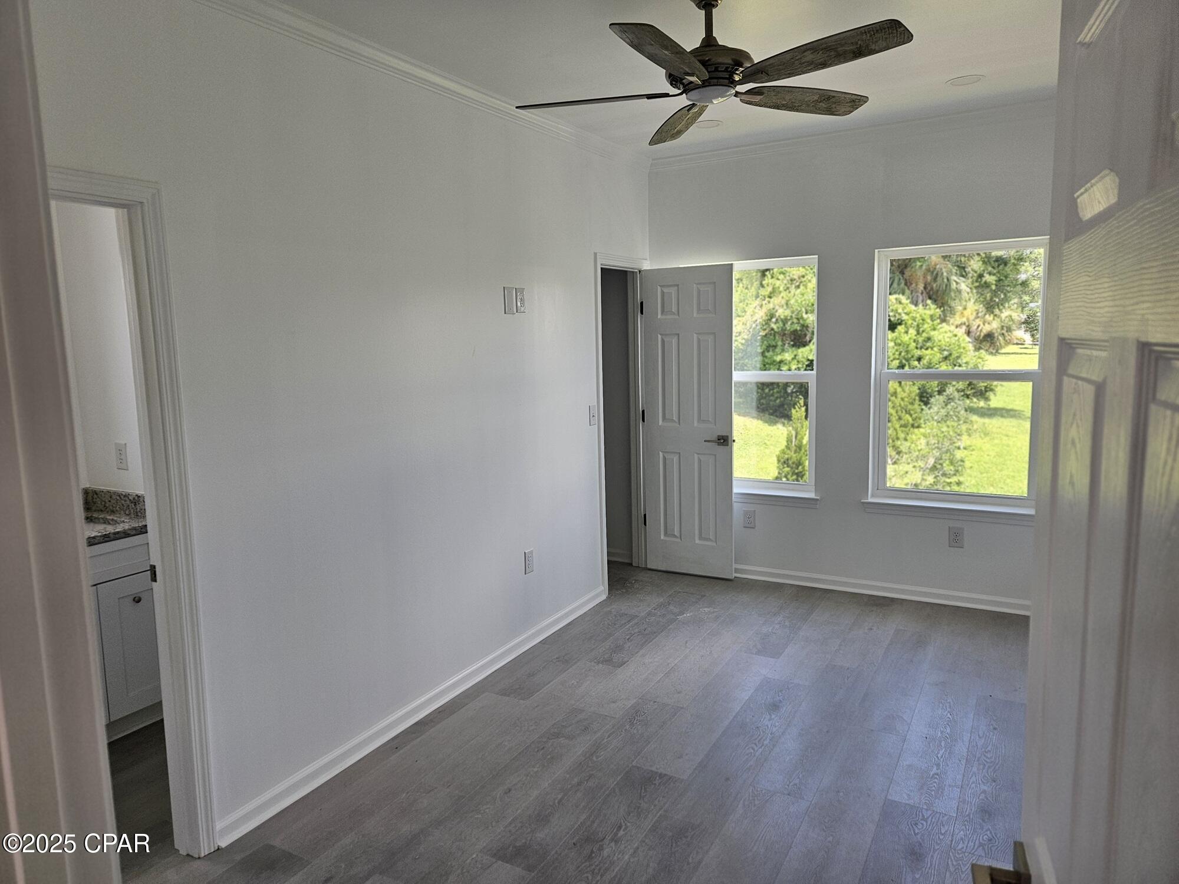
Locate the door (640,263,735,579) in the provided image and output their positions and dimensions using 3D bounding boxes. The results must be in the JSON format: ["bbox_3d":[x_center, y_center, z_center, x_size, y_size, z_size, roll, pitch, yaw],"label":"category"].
[{"bbox_3d":[0.665,-0.114,5.196,0.610,2.030,0.036,2,9,26],"label":"door"}]

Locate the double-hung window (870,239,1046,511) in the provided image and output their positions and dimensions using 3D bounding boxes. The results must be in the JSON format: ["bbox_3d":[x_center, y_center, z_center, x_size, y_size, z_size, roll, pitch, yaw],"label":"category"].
[{"bbox_3d":[2.093,-0.367,4.497,0.880,1.490,0.100,3,9,29],"label":"double-hung window"}]

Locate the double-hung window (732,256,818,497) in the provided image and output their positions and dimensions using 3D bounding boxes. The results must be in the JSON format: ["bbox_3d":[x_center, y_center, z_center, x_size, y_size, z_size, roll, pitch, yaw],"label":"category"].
[{"bbox_3d":[1.042,-0.420,5.088,0.880,1.490,0.100,3,9,29],"label":"double-hung window"}]

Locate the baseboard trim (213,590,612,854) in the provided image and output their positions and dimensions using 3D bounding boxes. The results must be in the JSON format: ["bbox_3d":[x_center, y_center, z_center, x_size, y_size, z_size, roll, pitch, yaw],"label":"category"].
[{"bbox_3d":[-0.562,1.121,3.749,0.017,0.088,2.670,3,9,29],"label":"baseboard trim"}]

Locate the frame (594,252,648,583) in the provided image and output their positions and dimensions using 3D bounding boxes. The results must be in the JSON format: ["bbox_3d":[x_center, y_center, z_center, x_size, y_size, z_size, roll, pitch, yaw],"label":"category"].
[{"bbox_3d":[0.193,-0.117,5.097,0.130,2.120,0.740,3,9,29],"label":"frame"}]

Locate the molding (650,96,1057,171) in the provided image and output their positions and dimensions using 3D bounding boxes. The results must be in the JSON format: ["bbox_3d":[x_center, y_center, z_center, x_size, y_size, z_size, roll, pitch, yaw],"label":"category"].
[{"bbox_3d":[1.459,-1.760,4.549,2.500,0.080,0.066,3,9,29],"label":"molding"}]

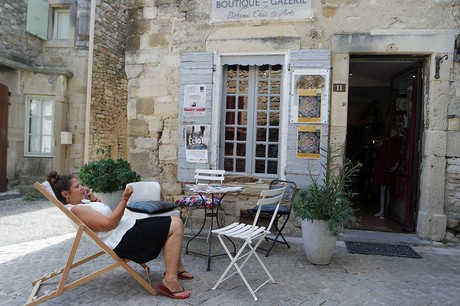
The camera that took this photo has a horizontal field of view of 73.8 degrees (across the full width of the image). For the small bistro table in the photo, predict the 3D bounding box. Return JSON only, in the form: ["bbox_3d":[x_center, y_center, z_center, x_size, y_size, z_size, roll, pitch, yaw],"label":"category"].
[{"bbox_3d":[-0.173,0.727,3.136,0.610,0.725,0.610,2,-1,10],"label":"small bistro table"}]

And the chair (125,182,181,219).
[{"bbox_3d":[-0.857,0.683,3.356,0.500,0.770,0.460,1,-1,34],"label":"chair"}]

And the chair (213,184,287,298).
[{"bbox_3d":[0.143,0.682,2.507,0.460,0.810,0.410,1,-1,28],"label":"chair"}]

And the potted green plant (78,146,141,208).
[{"bbox_3d":[-1.522,0.482,3.898,0.770,1.100,0.750,2,0,0],"label":"potted green plant"}]

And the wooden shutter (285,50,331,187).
[{"bbox_3d":[1.020,-0.440,3.970,0.520,1.770,0.045,2,-1,10],"label":"wooden shutter"}]

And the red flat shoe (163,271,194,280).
[{"bbox_3d":[-0.446,1.043,2.655,0.260,0.055,0.100,2,-1,13],"label":"red flat shoe"}]

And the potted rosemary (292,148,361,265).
[{"bbox_3d":[1.004,0.543,3.270,0.680,1.170,0.640,2,-1,10],"label":"potted rosemary"}]

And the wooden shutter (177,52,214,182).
[{"bbox_3d":[-0.475,-0.490,4.220,0.480,1.800,0.045,2,-1,10],"label":"wooden shutter"}]

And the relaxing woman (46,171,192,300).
[{"bbox_3d":[-0.835,0.603,2.417,1.090,0.900,0.500,2,-1,-13],"label":"relaxing woman"}]

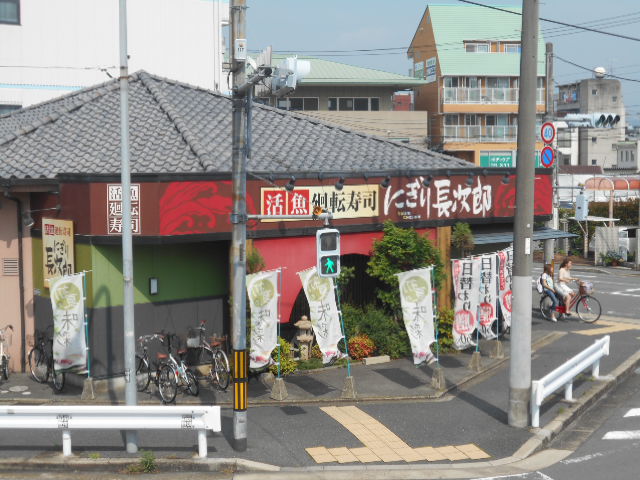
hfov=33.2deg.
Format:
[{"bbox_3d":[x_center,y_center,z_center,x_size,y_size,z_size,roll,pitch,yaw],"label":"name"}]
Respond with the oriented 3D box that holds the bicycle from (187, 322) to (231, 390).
[{"bbox_3d":[-2.052,2.173,20.000,0.530,1.060,1.720,-2,5,-27],"label":"bicycle"}]

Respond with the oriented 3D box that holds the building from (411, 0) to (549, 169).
[{"bbox_3d":[12.487,-11.259,86.189,8.000,14.700,13.000,-1,6,-6],"label":"building"}]

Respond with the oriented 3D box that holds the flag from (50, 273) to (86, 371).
[{"bbox_3d":[-4.574,1.482,19.500,0.630,1.780,0.100,-1,4,-7],"label":"flag"}]

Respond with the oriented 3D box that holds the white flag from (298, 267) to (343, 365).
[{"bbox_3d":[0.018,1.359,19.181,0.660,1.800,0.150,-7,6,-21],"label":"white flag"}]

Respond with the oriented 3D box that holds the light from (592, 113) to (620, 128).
[{"bbox_3d":[8.336,-3.477,31.200,1.120,0.430,0.340,-4,6,-40],"label":"light"}]

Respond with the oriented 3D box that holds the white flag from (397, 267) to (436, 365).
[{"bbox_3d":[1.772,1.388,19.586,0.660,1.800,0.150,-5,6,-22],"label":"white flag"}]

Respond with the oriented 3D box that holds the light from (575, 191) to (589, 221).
[{"bbox_3d":[6.901,-0.871,28.300,0.370,0.740,0.240,3,6,33],"label":"light"}]

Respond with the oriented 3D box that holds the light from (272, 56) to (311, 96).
[{"bbox_3d":[-0.373,-2.104,13.800,0.360,0.420,1.150,-1,4,-11],"label":"light"}]

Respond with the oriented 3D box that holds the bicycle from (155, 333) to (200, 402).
[{"bbox_3d":[-2.574,2.201,19.052,0.560,1.070,1.700,-2,6,-25],"label":"bicycle"}]

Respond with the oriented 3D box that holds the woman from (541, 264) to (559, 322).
[{"bbox_3d":[5.980,1.384,28.000,0.500,1.500,0.430,1,5,18],"label":"woman"}]

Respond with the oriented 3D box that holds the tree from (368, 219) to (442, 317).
[{"bbox_3d":[1.789,0.624,22.700,1.550,2.100,1.450,0,5,0],"label":"tree"}]

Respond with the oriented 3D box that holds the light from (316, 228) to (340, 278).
[{"bbox_3d":[0.128,0.202,15.800,0.360,0.730,0.220,0,5,-3],"label":"light"}]

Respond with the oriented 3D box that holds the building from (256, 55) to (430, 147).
[{"bbox_3d":[-0.735,-6.553,65.171,13.500,9.600,11.000,0,6,-2],"label":"building"}]

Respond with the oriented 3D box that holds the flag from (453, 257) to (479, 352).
[{"bbox_3d":[2.958,1.301,21.800,0.570,1.820,0.100,-2,5,-22],"label":"flag"}]

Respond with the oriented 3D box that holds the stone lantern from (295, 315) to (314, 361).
[{"bbox_3d":[-0.314,1.969,21.705,0.400,0.940,0.400,-2,6,-23],"label":"stone lantern"}]

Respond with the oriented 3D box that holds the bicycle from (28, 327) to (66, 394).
[{"bbox_3d":[-5.030,2.246,19.843,0.550,1.060,1.740,-4,7,-34],"label":"bicycle"}]

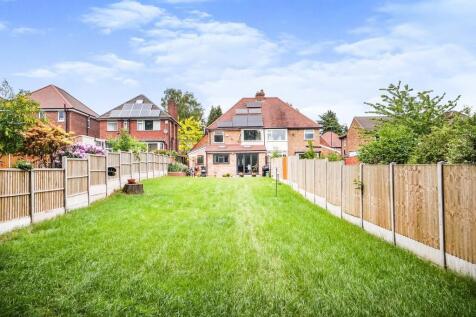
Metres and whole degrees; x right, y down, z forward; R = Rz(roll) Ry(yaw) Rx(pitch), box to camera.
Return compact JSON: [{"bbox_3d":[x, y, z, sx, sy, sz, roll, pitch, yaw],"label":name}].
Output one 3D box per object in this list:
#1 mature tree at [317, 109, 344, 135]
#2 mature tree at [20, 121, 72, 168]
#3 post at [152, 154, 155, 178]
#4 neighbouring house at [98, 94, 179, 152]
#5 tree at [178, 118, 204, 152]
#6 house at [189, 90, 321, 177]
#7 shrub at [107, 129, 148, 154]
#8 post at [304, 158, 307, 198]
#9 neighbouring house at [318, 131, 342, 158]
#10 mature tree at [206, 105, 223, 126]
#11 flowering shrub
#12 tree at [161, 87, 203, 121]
[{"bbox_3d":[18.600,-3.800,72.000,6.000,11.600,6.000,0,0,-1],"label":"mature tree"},{"bbox_3d":[-7.850,0.050,15.000,2.400,3.300,2.400,0,0,-1],"label":"mature tree"},{"bbox_3d":[-5.710,0.540,24.300,0.100,1.680,0.100,0,0,-1],"label":"post"},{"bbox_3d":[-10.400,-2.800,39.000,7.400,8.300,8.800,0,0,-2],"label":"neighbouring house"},{"bbox_3d":[-6.100,-1.750,45.000,4.200,7.000,4.200,0,0,-1],"label":"tree"},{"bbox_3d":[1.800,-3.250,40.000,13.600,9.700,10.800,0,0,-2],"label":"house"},{"bbox_3d":[-6.150,0.000,19.800,2.150,3.300,2.000,0,0,-1],"label":"shrub"},{"bbox_3d":[3.290,0.970,17.450,0.100,1.920,0.100,0,0,-1],"label":"post"},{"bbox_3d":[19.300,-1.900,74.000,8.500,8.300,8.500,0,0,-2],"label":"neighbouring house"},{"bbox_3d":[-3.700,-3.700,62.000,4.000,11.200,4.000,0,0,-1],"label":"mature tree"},{"bbox_3d":[-7.400,0.400,16.800,2.300,2.300,2.000,0,0,0],"label":"flowering shrub"},{"bbox_3d":[-9.600,-5.200,62.000,7.600,14.000,7.600,0,0,0],"label":"tree"}]

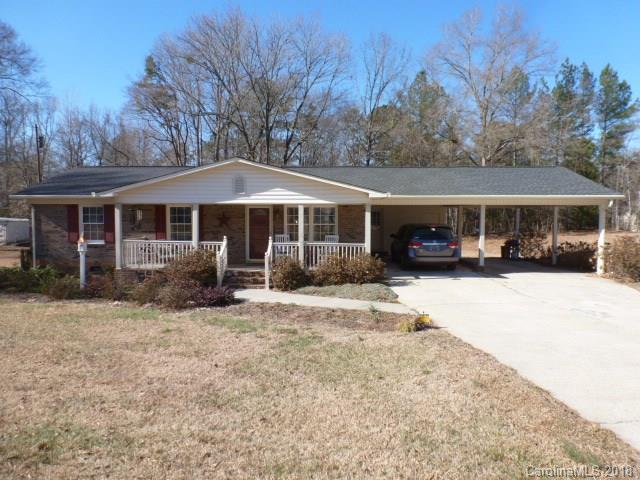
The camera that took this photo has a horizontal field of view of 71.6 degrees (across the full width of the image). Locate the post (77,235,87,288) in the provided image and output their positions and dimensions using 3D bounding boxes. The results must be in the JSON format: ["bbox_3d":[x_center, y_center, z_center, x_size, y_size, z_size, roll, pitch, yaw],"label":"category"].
[{"bbox_3d":[-7.853,0.713,14.657,0.320,1.791,0.320,0,3,0],"label":"post"}]

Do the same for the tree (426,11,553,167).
[{"bbox_3d":[17.467,-12.086,45.435,12.769,22.855,12.600,0,3,0],"label":"tree"}]

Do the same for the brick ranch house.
[{"bbox_3d":[-0.089,-0.976,19.776,21.783,4.501,8.400,0,3,0],"label":"brick ranch house"}]

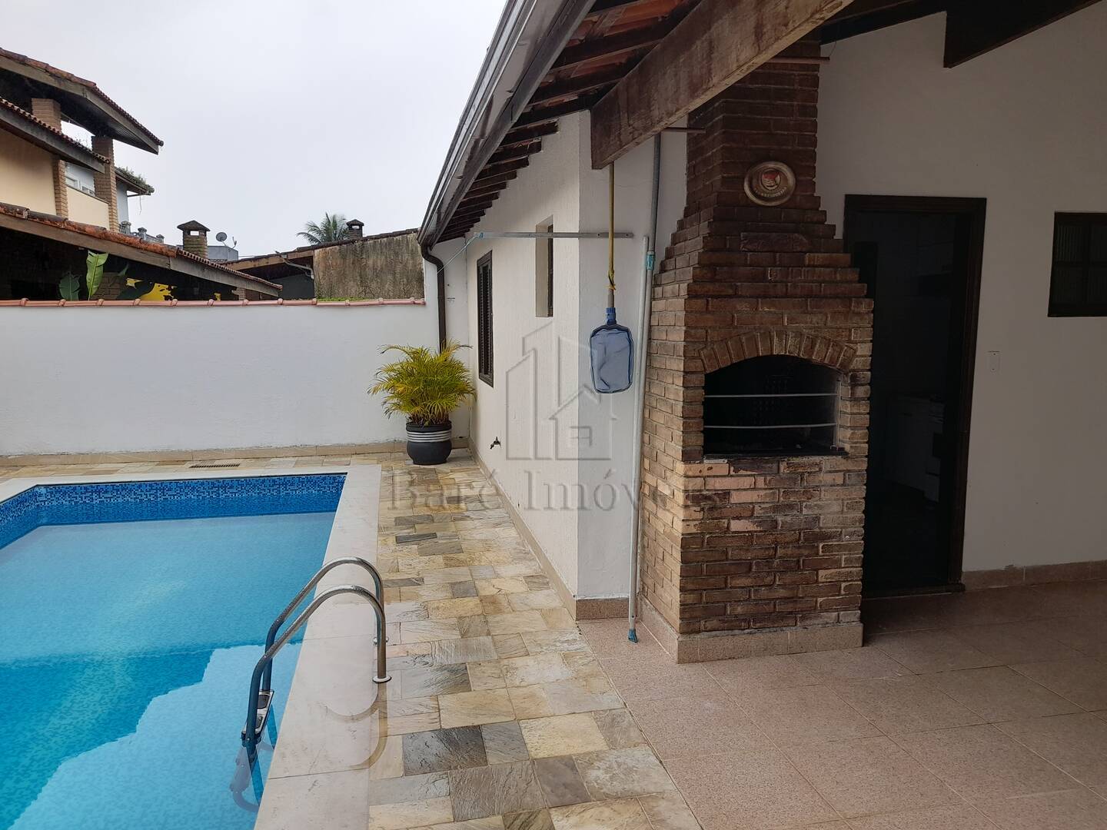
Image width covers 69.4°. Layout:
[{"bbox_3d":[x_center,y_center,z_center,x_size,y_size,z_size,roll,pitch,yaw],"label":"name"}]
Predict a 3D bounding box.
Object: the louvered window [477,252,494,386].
[{"bbox_3d":[-0.643,-0.920,7.766,0.090,1.220,1.200,-2,7,-11],"label":"louvered window"}]

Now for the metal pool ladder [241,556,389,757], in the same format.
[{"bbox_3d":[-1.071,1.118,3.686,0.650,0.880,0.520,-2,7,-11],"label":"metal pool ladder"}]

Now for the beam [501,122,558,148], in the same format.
[{"bbox_3d":[-0.162,-1.489,4.274,0.390,0.065,0.055,-17,10,-9],"label":"beam"}]

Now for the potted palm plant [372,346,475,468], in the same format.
[{"bbox_3d":[-1.409,-0.140,8.611,1.140,1.310,1.100,-2,7,-11],"label":"potted palm plant"}]

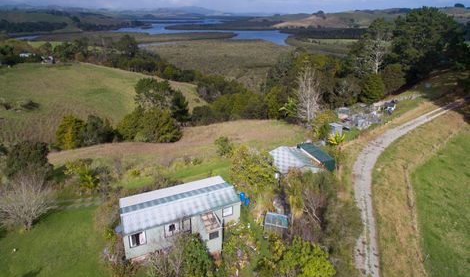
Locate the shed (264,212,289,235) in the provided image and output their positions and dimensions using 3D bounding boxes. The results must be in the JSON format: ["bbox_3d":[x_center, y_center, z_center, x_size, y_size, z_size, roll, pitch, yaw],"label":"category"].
[{"bbox_3d":[4.000,8.627,25.616,2.200,1.950,1.500,5,27,11],"label":"shed"}]

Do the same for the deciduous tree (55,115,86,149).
[{"bbox_3d":[-32.600,-1.434,51.979,5.200,6.800,5.200,-17,31,-30],"label":"deciduous tree"}]

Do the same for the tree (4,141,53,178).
[{"bbox_3d":[-27.100,2.546,34.439,5.000,5.100,4.800,-21,33,-36],"label":"tree"}]

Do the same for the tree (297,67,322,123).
[{"bbox_3d":[15.200,-8.580,53.152,5.000,11.800,5.000,8,27,15],"label":"tree"}]

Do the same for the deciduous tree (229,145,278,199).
[{"bbox_3d":[2.100,3.905,30.873,5.600,6.200,5.300,0,26,0],"label":"deciduous tree"}]

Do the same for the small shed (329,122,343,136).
[{"bbox_3d":[17.750,-1.212,45.962,1.900,2.100,1.500,6,27,13],"label":"small shed"}]

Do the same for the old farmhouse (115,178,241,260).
[{"bbox_3d":[-5.093,7.615,25.919,10.940,3.500,7.160,-11,28,-21],"label":"old farmhouse"}]

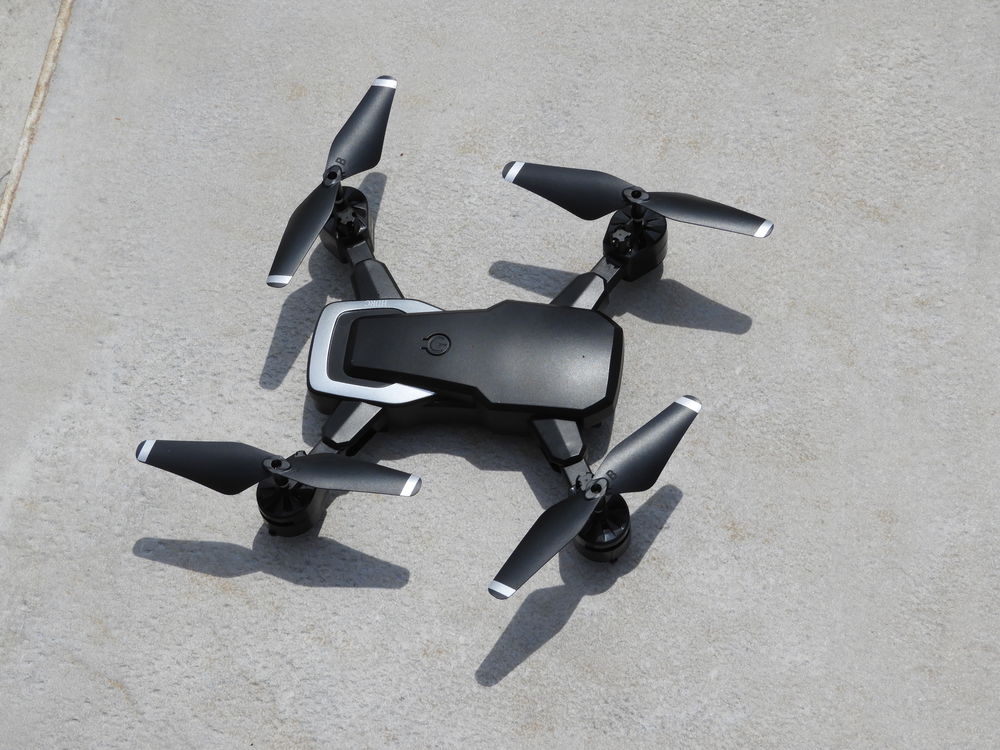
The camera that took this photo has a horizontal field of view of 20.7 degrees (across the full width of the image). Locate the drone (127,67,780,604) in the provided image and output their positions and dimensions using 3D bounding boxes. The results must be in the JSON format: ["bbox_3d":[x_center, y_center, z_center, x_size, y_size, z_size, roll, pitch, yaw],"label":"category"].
[{"bbox_3d":[-0.017,-0.013,1.361,0.293,0.052,0.296,4,59,8],"label":"drone"}]

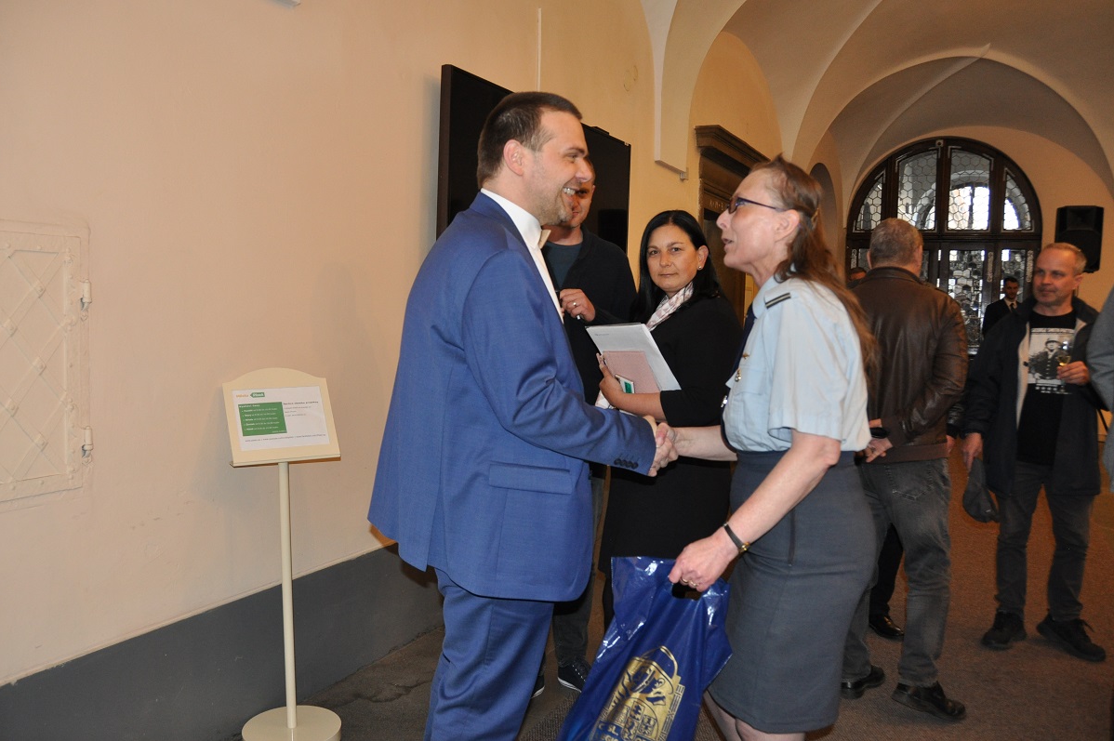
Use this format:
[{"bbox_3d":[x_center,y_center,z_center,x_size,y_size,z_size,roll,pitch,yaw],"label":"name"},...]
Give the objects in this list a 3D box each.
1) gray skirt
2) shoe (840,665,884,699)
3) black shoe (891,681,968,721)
[{"bbox_3d":[0.501,0.448,1.980,0.320,0.580,0.380,1,4,10],"label":"gray skirt"},{"bbox_3d":[1.160,1.153,3.500,0.285,0.105,0.105,-3,5,-42],"label":"shoe"},{"bbox_3d":[1.340,1.161,3.330,0.285,0.110,0.105,4,5,42],"label":"black shoe"}]

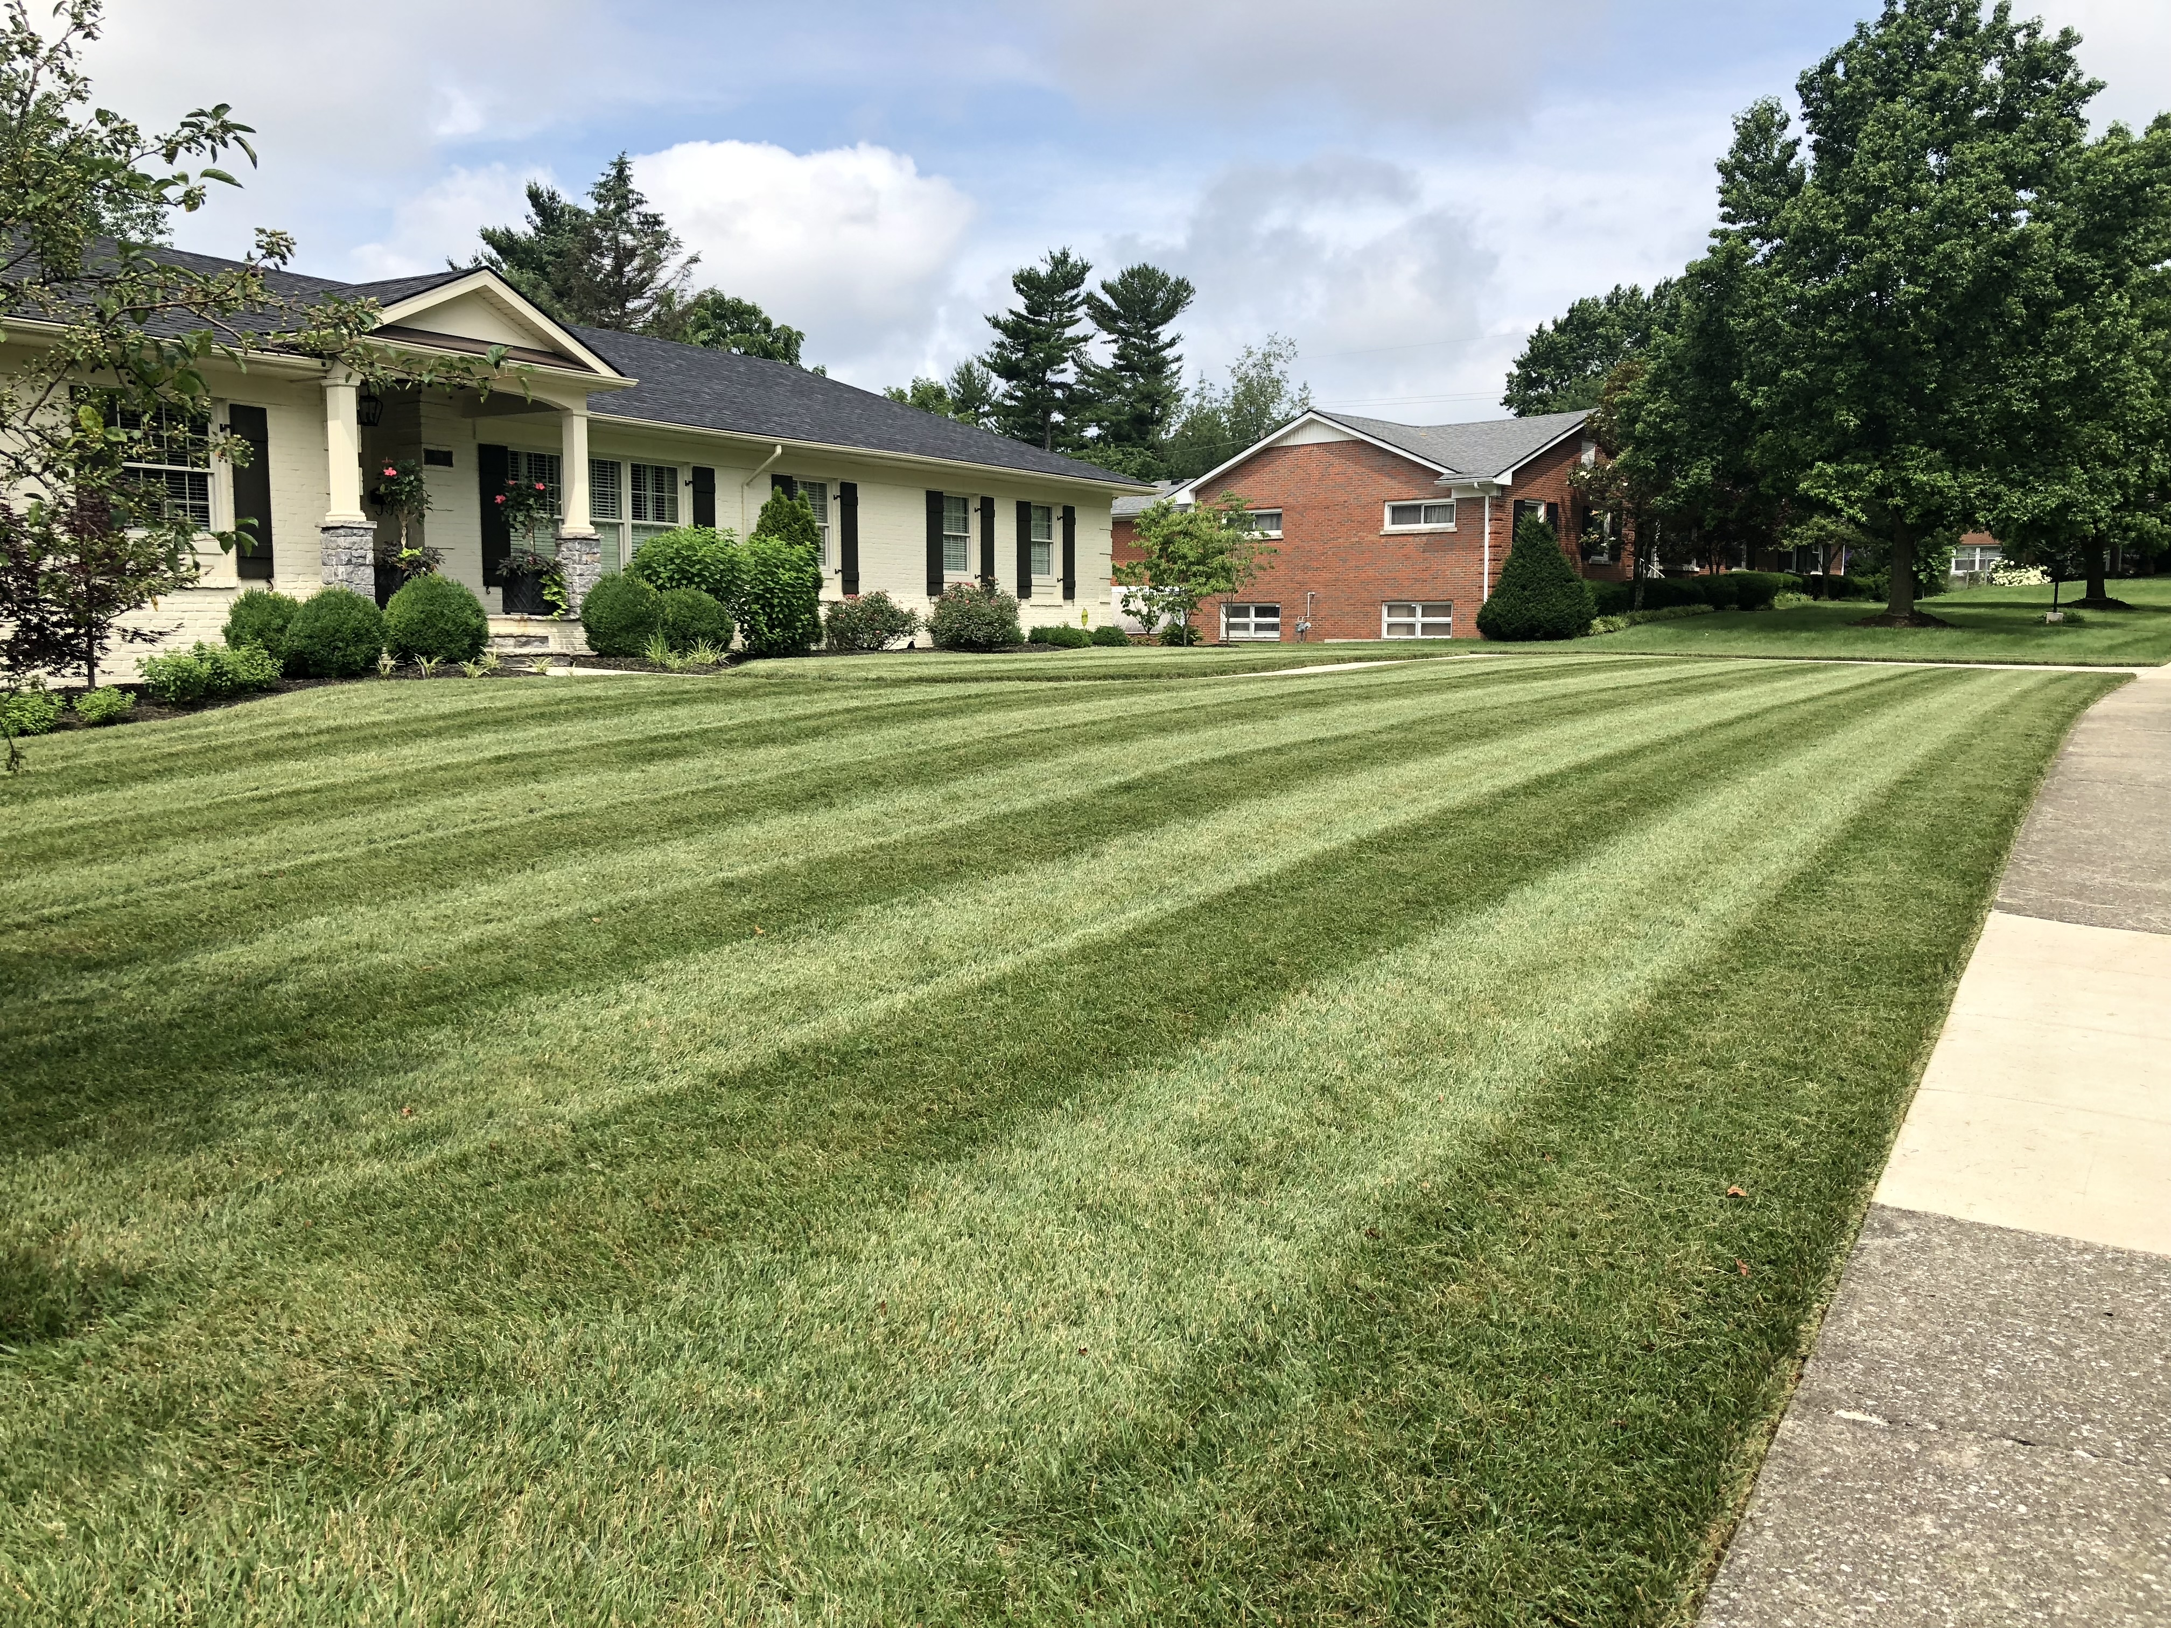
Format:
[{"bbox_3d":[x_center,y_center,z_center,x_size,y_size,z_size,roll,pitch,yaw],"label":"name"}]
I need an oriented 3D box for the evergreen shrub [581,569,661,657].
[{"bbox_3d":[-4.655,-2.003,17.642,0.860,0.876,0.860,4,7,35],"label":"evergreen shrub"}]

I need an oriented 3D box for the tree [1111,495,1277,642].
[{"bbox_3d":[1.878,-4.275,30.717,2.850,2.714,2.800,0,6,0],"label":"tree"}]

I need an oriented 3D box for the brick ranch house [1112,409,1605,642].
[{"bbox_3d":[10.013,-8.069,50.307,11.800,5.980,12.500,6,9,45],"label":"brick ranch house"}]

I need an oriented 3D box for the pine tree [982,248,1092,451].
[{"bbox_3d":[-1.854,-14.369,68.843,4.500,15.168,4.500,0,6,0],"label":"pine tree"}]

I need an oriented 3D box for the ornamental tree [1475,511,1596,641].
[{"bbox_3d":[12.779,-6.751,49.973,3.300,3.589,3.400,4,7,35],"label":"ornamental tree"}]

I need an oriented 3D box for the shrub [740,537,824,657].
[{"bbox_3d":[-3.384,-2.427,19.551,0.950,1.380,0.950,0,6,0],"label":"shrub"}]

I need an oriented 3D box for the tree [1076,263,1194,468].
[{"bbox_3d":[1.891,-14.120,68.872,4.900,14.648,4.900,0,6,0],"label":"tree"}]

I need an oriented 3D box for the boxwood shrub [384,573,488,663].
[{"bbox_3d":[-5.806,-1.746,15.739,0.930,0.803,0.930,4,7,35],"label":"boxwood shrub"}]

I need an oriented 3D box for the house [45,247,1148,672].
[{"bbox_3d":[-7.573,-4.379,23.070,11.200,4.950,21.750,4,7,35],"label":"house"}]

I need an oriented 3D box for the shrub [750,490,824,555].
[{"bbox_3d":[-3.741,-3.074,22.200,1.050,2.080,1.050,4,7,35],"label":"shrub"}]

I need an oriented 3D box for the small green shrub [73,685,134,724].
[{"bbox_3d":[-6.194,-0.678,11.091,0.360,0.260,0.360,0,6,0],"label":"small green shrub"}]

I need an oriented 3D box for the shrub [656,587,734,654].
[{"bbox_3d":[-4.058,-1.969,18.193,0.840,0.748,0.840,0,6,0],"label":"shrub"}]

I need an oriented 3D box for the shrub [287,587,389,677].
[{"bbox_3d":[-6.103,-1.465,14.324,0.800,0.758,0.800,0,6,0],"label":"shrub"}]

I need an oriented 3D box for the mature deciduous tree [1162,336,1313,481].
[{"bbox_3d":[6.501,-13.466,74.644,6.600,13.368,6.600,4,7,35],"label":"mature deciduous tree"}]

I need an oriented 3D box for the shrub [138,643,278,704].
[{"bbox_3d":[-7.082,-1.151,14.223,0.900,0.483,1.150,4,7,35],"label":"shrub"}]

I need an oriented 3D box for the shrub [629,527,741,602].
[{"bbox_3d":[-4.355,-2.399,19.151,1.250,1.455,1.200,0,6,0],"label":"shrub"}]

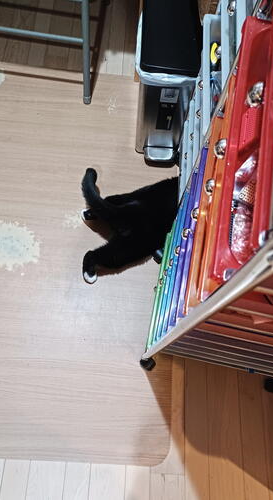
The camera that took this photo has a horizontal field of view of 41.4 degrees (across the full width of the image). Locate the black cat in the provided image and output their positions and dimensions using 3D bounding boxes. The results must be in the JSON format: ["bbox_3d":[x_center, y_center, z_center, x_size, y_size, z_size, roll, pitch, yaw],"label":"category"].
[{"bbox_3d":[0.064,-0.099,1.000,0.440,0.300,0.210,-11,71,-7],"label":"black cat"}]

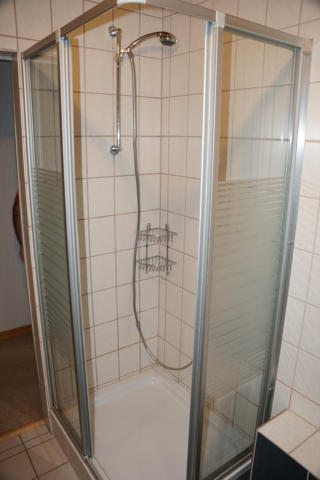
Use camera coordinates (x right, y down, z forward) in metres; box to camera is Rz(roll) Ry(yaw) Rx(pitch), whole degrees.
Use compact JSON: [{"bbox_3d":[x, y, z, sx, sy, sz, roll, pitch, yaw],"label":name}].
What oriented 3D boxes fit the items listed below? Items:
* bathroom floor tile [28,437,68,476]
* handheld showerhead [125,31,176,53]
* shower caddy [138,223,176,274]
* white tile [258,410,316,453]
[{"bbox_3d":[-0.588,1.127,1.874,0.165,0.010,0.193,-10,19,-35],"label":"bathroom floor tile"},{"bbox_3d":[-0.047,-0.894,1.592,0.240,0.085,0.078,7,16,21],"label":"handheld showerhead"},{"bbox_3d":[-0.018,0.061,2.057,0.215,0.300,0.175,3,15,8],"label":"shower caddy"},{"bbox_3d":[0.511,0.759,1.438,0.198,0.010,0.147,-10,19,-35],"label":"white tile"}]

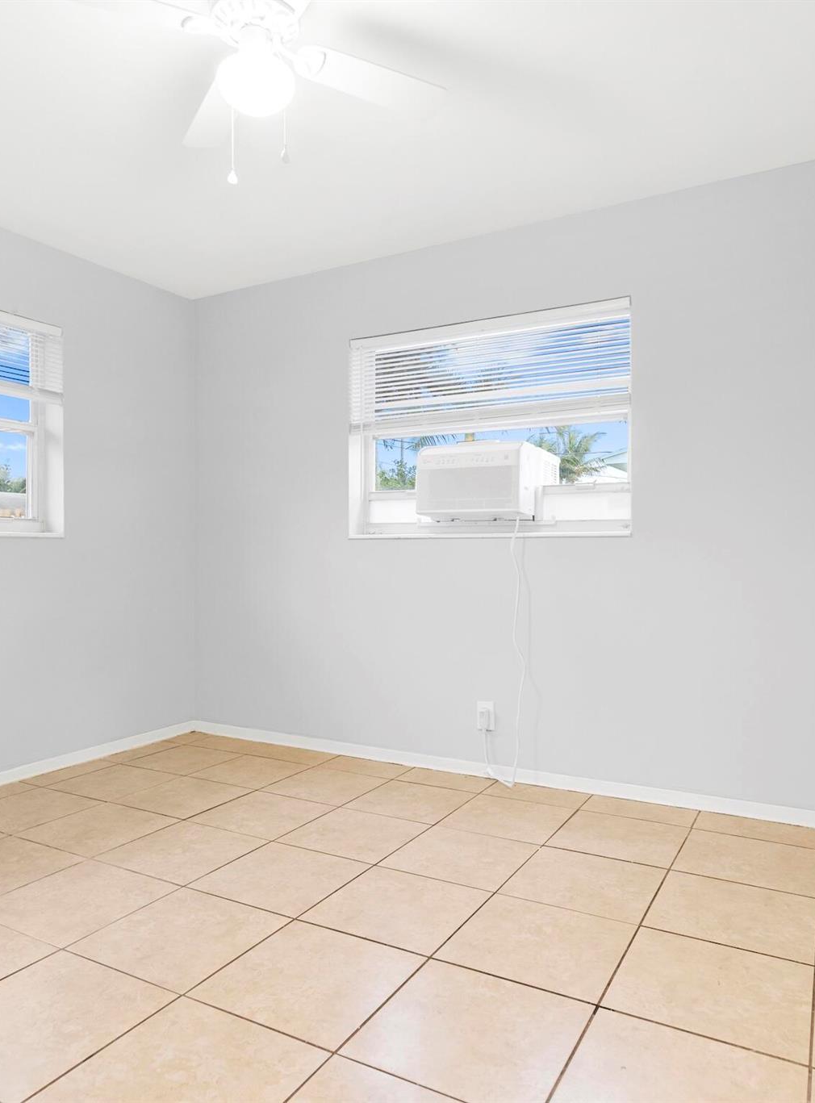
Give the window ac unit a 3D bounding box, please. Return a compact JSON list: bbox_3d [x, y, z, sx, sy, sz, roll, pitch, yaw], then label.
[{"bbox_3d":[0.388,-0.314,3.517,0.533,0.321,0.495,0,0,30],"label":"window ac unit"}]

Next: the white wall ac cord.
[{"bbox_3d":[0.421,0.439,3.257,0.187,1.182,0.091,0,0,30],"label":"white wall ac cord"}]

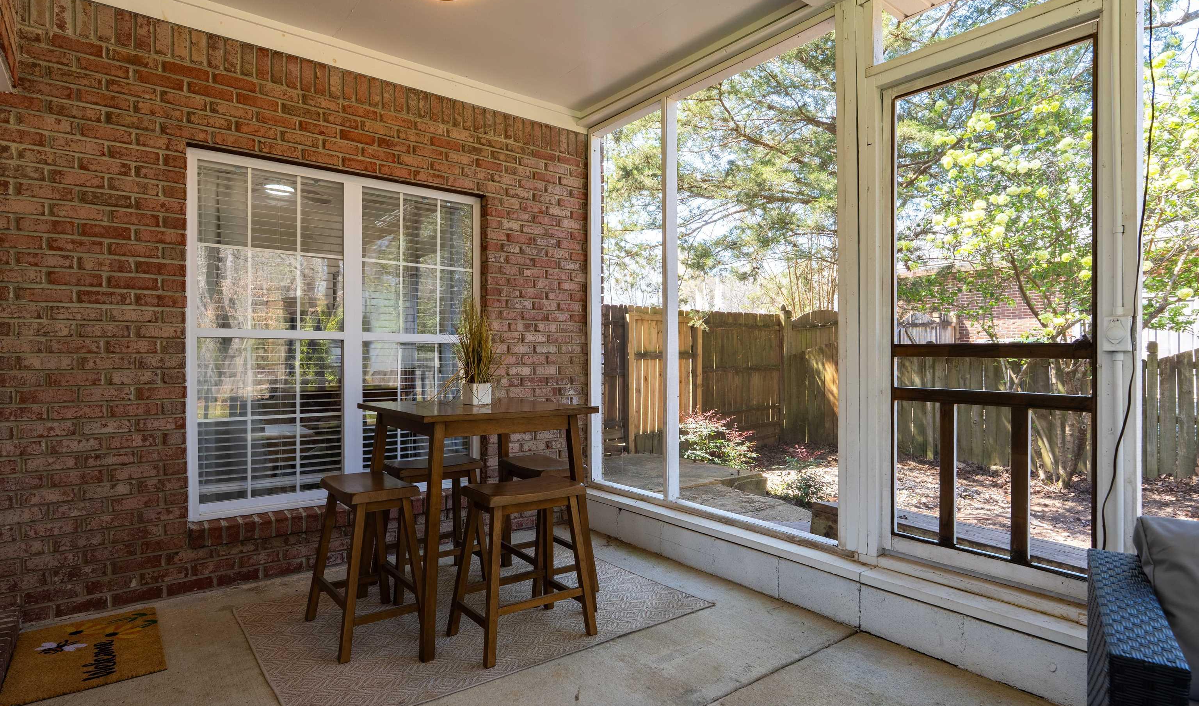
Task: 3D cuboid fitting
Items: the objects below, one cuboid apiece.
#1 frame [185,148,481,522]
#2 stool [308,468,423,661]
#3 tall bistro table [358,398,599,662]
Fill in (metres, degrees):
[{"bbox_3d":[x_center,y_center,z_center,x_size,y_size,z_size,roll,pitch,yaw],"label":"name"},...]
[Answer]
[{"bbox_3d":[-1.389,-0.087,3.567,1.565,1.810,0.090,0,0,-38],"label":"frame"},{"bbox_3d":[-0.973,0.845,2.648,0.355,0.612,0.485,0,0,-37],"label":"stool"},{"bbox_3d":[-0.577,0.693,2.903,0.800,0.912,0.800,0,0,-36],"label":"tall bistro table"}]

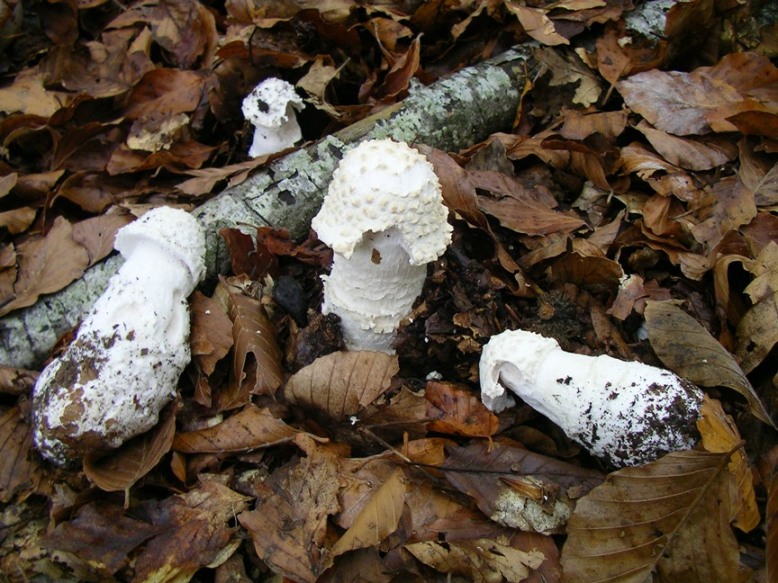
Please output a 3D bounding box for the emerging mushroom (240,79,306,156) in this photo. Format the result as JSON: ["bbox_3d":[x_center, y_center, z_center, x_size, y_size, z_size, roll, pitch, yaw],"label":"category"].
[{"bbox_3d":[-0.083,-0.124,0.607,0.044,0.068,0.044,-1,43,0],"label":"emerging mushroom"}]

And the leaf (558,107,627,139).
[{"bbox_3d":[0.141,-0.115,0.587,0.049,0.011,0.029,-1,57,3],"label":"leaf"}]

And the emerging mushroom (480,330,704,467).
[{"bbox_3d":[0.098,0.049,0.422,0.112,0.054,0.054,16,45,16],"label":"emerging mushroom"}]

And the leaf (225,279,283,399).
[{"bbox_3d":[-0.069,0.023,0.435,0.023,0.016,0.066,-7,63,-8],"label":"leaf"}]

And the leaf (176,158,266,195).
[{"bbox_3d":[-0.102,-0.069,0.533,0.060,0.010,0.015,-19,60,-12],"label":"leaf"}]

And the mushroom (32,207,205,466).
[{"bbox_3d":[-0.125,0.021,0.405,0.057,0.056,0.130,25,63,-15],"label":"mushroom"}]

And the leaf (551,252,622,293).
[{"bbox_3d":[0.115,-0.011,0.497,0.042,0.015,0.029,-2,68,-1],"label":"leaf"}]

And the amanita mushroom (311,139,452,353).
[{"bbox_3d":[-0.007,-0.012,0.440,0.070,0.128,0.070,5,43,0],"label":"amanita mushroom"}]

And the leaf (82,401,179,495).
[{"bbox_3d":[-0.125,0.074,0.418,0.039,0.022,0.048,17,61,16],"label":"leaf"}]

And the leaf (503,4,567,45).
[{"bbox_3d":[0.118,-0.217,0.688,0.028,0.010,0.059,-20,61,-8],"label":"leaf"}]

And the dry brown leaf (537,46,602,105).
[{"bbox_3d":[0.139,-0.167,0.657,0.033,0.012,0.058,-39,73,-14],"label":"dry brown leaf"}]

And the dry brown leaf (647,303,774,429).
[{"bbox_3d":[0.157,0.035,0.428,0.031,0.018,0.087,-21,53,-12],"label":"dry brown leaf"}]

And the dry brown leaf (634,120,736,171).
[{"bbox_3d":[0.204,-0.101,0.598,0.072,0.012,0.032,22,65,11],"label":"dry brown leaf"}]

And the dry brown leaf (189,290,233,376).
[{"bbox_3d":[-0.094,0.021,0.442,0.026,0.010,0.049,-1,64,-11],"label":"dry brown leaf"}]

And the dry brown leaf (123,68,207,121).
[{"bbox_3d":[-0.159,-0.141,0.609,0.047,0.013,0.055,9,59,0],"label":"dry brown leaf"}]

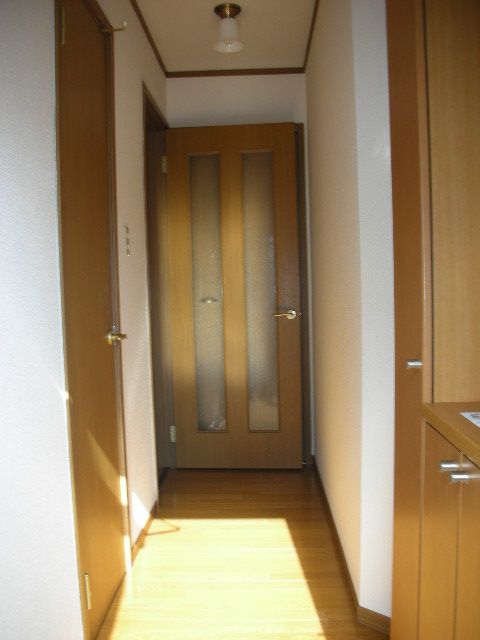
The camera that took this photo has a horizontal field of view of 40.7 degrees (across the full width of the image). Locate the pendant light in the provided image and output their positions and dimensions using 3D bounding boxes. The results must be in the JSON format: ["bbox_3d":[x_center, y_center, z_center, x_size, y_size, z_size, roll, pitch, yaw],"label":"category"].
[{"bbox_3d":[-0.051,-1.304,2.889,0.141,0.182,0.141,-1,4,2],"label":"pendant light"}]

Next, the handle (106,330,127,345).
[{"bbox_3d":[-0.436,0.066,2.254,0.063,0.050,0.135,-1,4,2],"label":"handle"}]

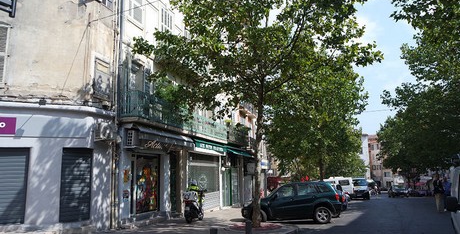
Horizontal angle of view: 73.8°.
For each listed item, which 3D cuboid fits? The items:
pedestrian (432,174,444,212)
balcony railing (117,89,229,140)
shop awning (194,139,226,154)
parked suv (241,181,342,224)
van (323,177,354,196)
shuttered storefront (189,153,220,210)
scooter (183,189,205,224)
[{"bbox_3d":[10.170,3.743,14.987,0.520,1.770,0.400,-9,-13,32],"label":"pedestrian"},{"bbox_3d":[-2.040,0.281,14.683,0.750,0.970,8.475,-6,-11,20],"label":"balcony railing"},{"bbox_3d":[-1.150,1.770,17.264,0.450,0.620,4.187,-6,-11,20],"label":"shop awning"},{"bbox_3d":[2.844,3.810,13.955,4.200,1.680,1.750,-6,-11,20],"label":"parked suv"},{"bbox_3d":[10.014,7.149,31.303,4.600,2.100,1.900,-6,-11,20],"label":"van"},{"bbox_3d":[-1.323,3.583,16.953,0.200,3.063,4.085,-6,-11,20],"label":"shuttered storefront"},{"bbox_3d":[-1.467,3.773,13.046,0.700,1.180,1.800,-6,-12,23],"label":"scooter"}]

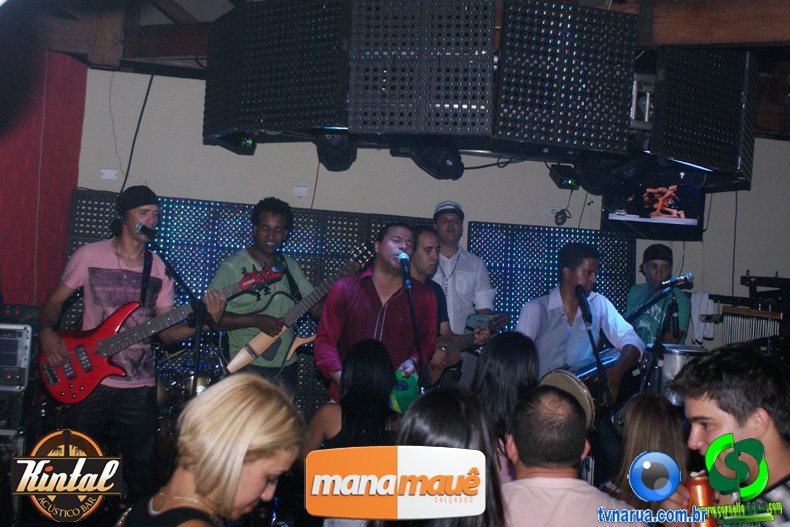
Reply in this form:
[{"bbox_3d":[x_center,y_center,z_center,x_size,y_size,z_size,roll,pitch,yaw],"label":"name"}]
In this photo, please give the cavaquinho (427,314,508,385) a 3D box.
[{"bbox_3d":[0.312,0.412,4.850,0.640,0.230,0.080,-31,10,-24],"label":"cavaquinho"}]

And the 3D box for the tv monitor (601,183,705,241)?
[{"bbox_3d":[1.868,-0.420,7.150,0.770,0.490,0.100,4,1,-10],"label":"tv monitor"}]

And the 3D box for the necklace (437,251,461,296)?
[{"bbox_3d":[0.292,0.052,5.450,0.150,0.250,0.140,3,-4,2],"label":"necklace"}]

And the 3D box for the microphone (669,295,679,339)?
[{"bbox_3d":[1.526,0.290,5.400,0.040,0.230,0.040,-4,-5,0],"label":"microphone"}]

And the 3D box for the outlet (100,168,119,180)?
[{"bbox_3d":[-1.931,-0.603,6.680,0.114,0.071,0.012,4,-6,-10],"label":"outlet"}]

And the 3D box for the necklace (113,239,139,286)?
[{"bbox_3d":[-1.108,-0.008,4.120,0.150,0.200,0.130,5,-4,-29],"label":"necklace"}]

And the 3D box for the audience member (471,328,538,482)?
[{"bbox_3d":[0.296,1.006,2.880,0.440,1.620,0.300,2,-3,3],"label":"audience member"}]

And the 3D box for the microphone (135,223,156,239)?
[{"bbox_3d":[-1.001,-0.127,3.975,0.175,0.050,0.050,20,-21,48],"label":"microphone"}]

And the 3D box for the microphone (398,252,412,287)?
[{"bbox_3d":[0.050,0.027,4.500,0.050,0.165,0.050,-7,-21,-2],"label":"microphone"}]

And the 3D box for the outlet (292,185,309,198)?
[{"bbox_3d":[-0.660,-0.503,6.900,0.112,0.074,0.012,4,-6,-10],"label":"outlet"}]

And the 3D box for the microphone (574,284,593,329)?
[{"bbox_3d":[0.857,0.187,4.485,0.050,0.191,0.050,-15,-15,-6],"label":"microphone"}]

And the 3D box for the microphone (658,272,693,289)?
[{"bbox_3d":[1.393,0.084,4.900,0.199,0.050,0.050,-15,0,-18],"label":"microphone"}]

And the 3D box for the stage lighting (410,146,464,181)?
[{"bbox_3d":[0.194,-0.458,4.500,0.170,0.165,0.230,6,-6,-30],"label":"stage lighting"}]

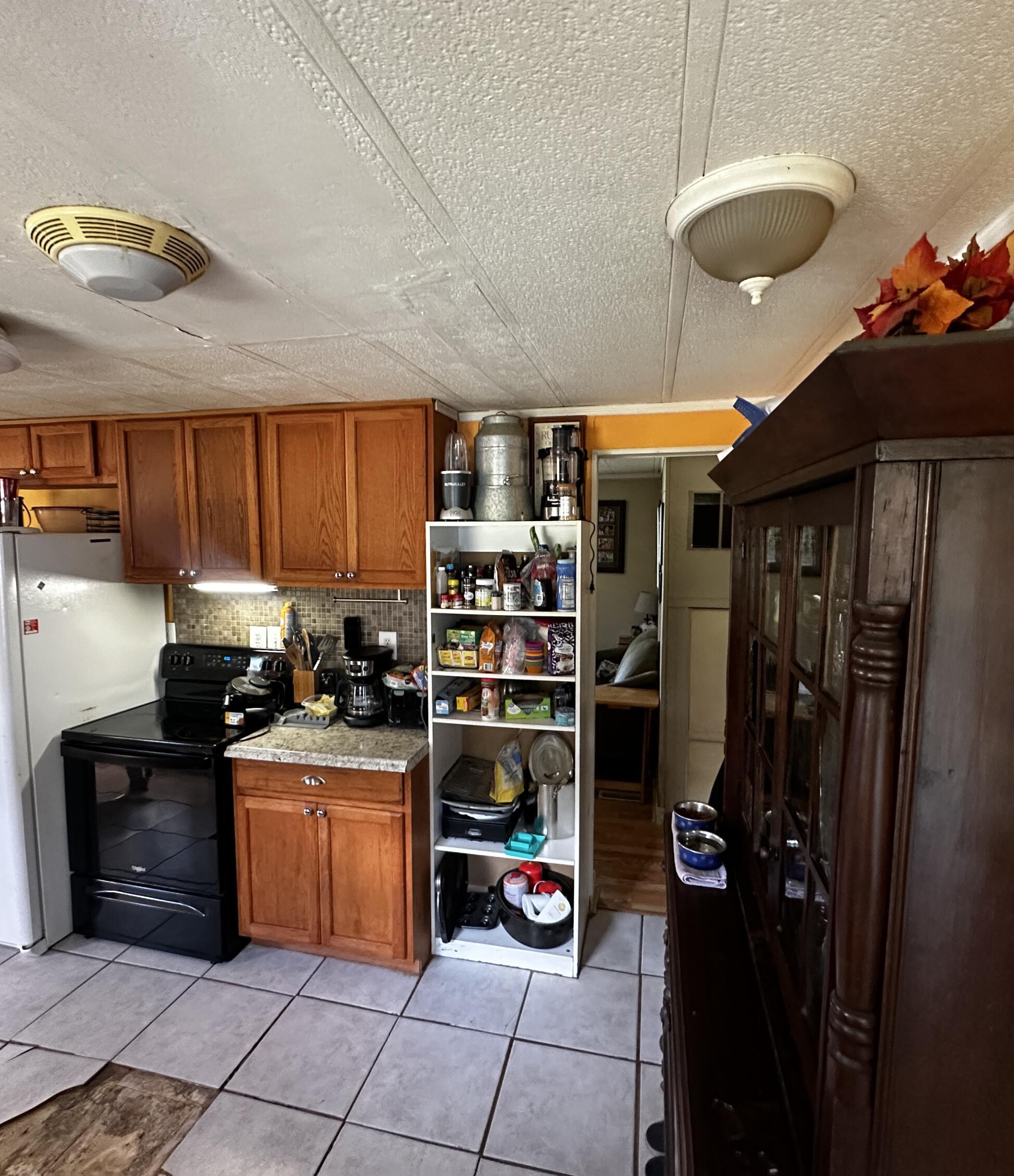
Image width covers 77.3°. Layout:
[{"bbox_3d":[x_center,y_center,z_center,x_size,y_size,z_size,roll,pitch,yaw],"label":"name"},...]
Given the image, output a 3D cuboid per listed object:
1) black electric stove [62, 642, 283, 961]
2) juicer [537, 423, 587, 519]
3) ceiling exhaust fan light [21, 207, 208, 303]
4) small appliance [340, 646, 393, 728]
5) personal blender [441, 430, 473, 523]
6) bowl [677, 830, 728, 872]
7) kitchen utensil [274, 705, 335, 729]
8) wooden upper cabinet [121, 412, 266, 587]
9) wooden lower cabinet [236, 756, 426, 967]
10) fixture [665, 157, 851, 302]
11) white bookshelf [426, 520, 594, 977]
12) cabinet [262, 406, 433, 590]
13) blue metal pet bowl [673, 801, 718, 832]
[{"bbox_3d":[-1.481,0.933,2.948,0.757,1.200,0.695,1,5,13],"label":"black electric stove"},{"bbox_3d":[0.220,-0.474,2.608,0.180,0.410,0.220,1,5,13],"label":"juicer"},{"bbox_3d":[-0.755,-0.634,1.255,0.308,0.084,0.308,1,5,13],"label":"ceiling exhaust fan light"},{"bbox_3d":[-0.661,0.464,2.988,0.170,0.315,0.215,1,5,13],"label":"small appliance"},{"bbox_3d":[-0.208,-0.460,2.646,0.142,0.370,0.142,0,5,0],"label":"personal blender"},{"bbox_3d":[0.501,0.675,1.629,0.127,0.047,0.127,1,5,13],"label":"bowl"},{"bbox_3d":[-0.935,0.596,2.952,0.250,0.070,0.130,2,5,18],"label":"kitchen utensil"},{"bbox_3d":[-1.444,-0.430,3.123,0.753,0.789,0.340,1,5,13],"label":"wooden upper cabinet"},{"bbox_3d":[-0.697,1.104,2.928,0.809,0.865,0.638,1,5,13],"label":"wooden lower cabinet"},{"bbox_3d":[0.412,-0.550,1.055,0.292,0.165,0.292,1,5,13],"label":"fixture"},{"bbox_3d":[0.026,0.640,2.732,0.620,1.836,0.370,1,5,13],"label":"white bookshelf"},{"bbox_3d":[-0.673,-0.416,2.944,0.829,0.802,0.340,1,5,13],"label":"cabinet"},{"bbox_3d":[0.556,0.683,1.872,0.126,0.047,0.126,1,5,13],"label":"blue metal pet bowl"}]

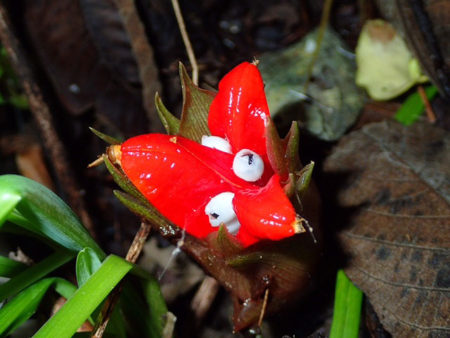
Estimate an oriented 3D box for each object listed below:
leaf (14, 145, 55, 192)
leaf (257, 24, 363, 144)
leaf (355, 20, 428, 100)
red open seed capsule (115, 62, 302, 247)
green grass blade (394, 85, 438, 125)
[{"bbox_3d":[-0.070,0.000,0.255,0.011,0.006,0.023,-33,60,-22],"label":"leaf"},{"bbox_3d":[0.034,-0.035,0.282,0.048,0.012,0.053,7,53,5],"label":"leaf"},{"bbox_3d":[0.070,-0.046,0.292,0.032,0.010,0.039,-3,53,-2],"label":"leaf"},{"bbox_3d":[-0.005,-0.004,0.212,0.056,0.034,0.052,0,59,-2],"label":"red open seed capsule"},{"bbox_3d":[0.078,-0.026,0.280,0.025,0.005,0.010,-36,61,-24],"label":"green grass blade"}]

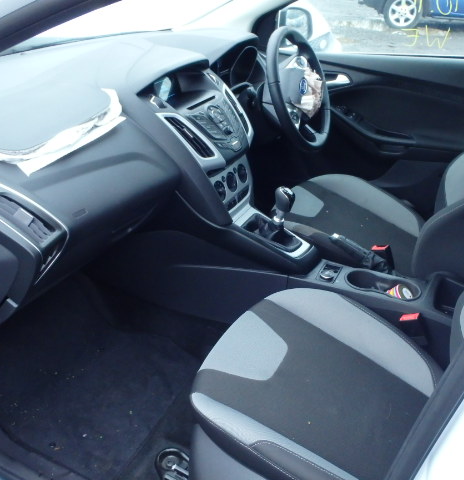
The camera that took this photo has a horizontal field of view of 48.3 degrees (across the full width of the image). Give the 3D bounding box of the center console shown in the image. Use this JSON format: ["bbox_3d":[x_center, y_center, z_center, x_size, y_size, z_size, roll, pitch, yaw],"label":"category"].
[{"bbox_3d":[0.232,-0.050,1.264,0.890,0.595,0.350,14,32,24],"label":"center console"}]

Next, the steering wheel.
[{"bbox_3d":[0.196,-0.448,1.561,0.090,0.372,0.372,-8,21,34],"label":"steering wheel"}]

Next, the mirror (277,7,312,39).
[{"bbox_3d":[0.227,-0.836,2.001,0.090,0.140,0.205,22,36,34],"label":"mirror"}]

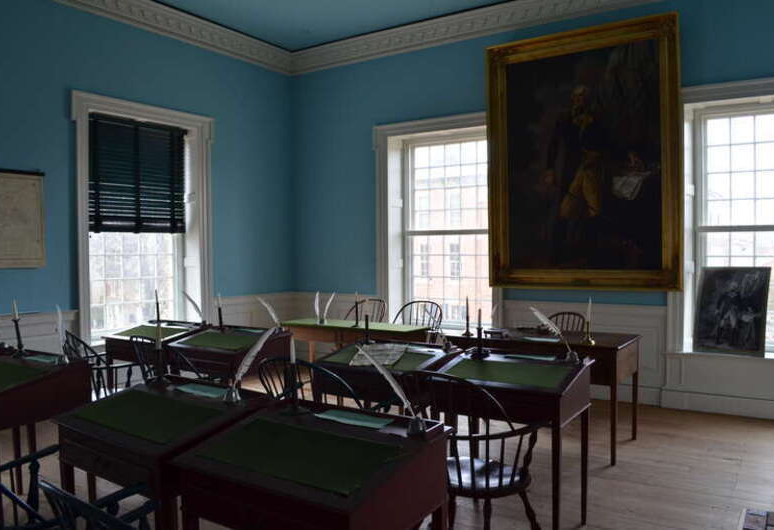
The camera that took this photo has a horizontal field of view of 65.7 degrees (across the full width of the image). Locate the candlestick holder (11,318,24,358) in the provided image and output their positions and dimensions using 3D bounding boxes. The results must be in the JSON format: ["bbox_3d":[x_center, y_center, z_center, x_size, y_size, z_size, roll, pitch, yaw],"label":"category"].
[{"bbox_3d":[-2.006,0.395,3.258,0.075,0.200,0.075,1,2,33],"label":"candlestick holder"}]

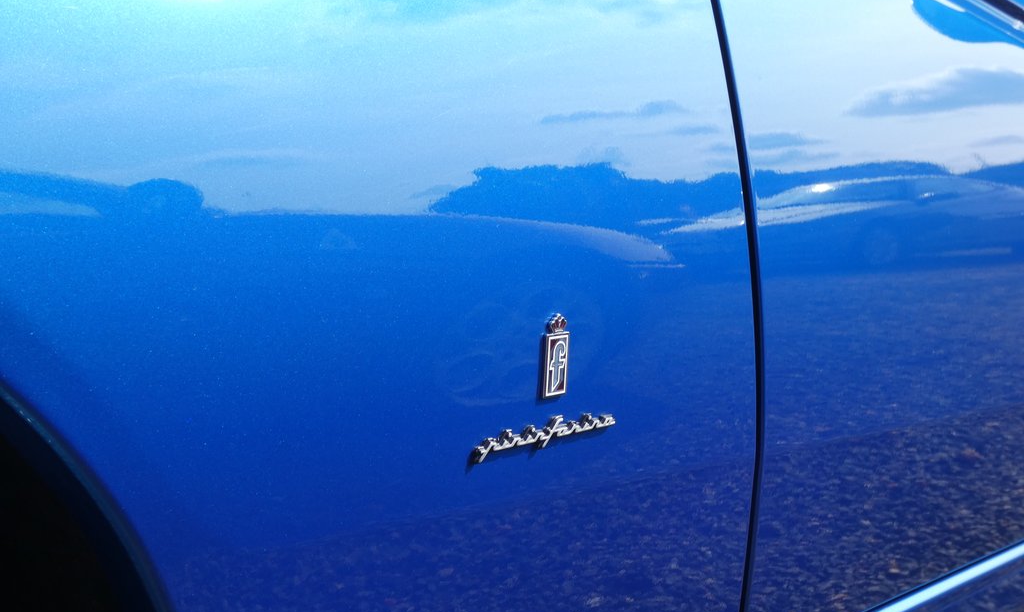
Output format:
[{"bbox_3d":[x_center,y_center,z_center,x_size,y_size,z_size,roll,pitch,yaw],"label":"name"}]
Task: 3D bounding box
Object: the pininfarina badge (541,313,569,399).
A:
[{"bbox_3d":[0.027,0.031,1.020,0.004,0.053,0.019,13,16,43],"label":"pininfarina badge"}]

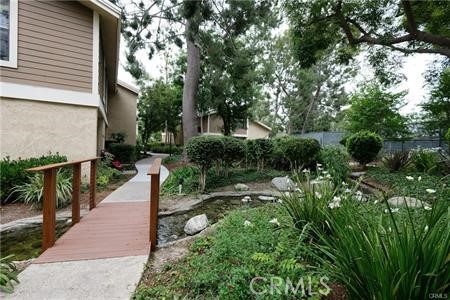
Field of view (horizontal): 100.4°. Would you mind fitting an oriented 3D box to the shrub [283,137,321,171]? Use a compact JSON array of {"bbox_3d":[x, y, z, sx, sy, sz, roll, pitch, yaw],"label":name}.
[{"bbox_3d":[3.850,0.180,9.500,1.850,1.720,1.750,0,0,0],"label":"shrub"}]

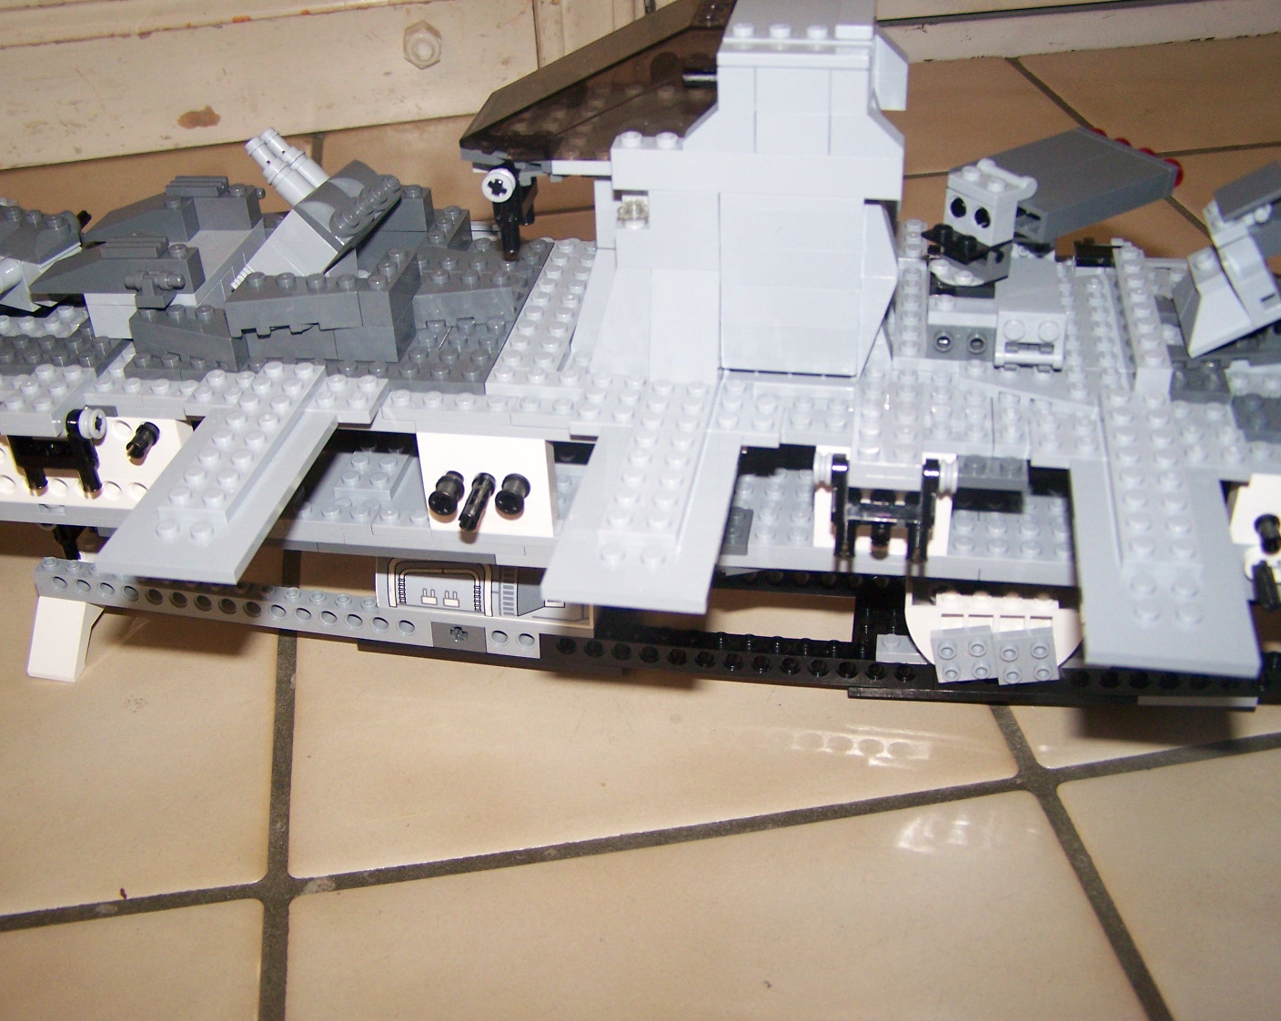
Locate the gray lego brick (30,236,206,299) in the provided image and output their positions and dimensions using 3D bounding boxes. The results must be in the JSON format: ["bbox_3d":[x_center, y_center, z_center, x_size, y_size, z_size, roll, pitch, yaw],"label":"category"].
[{"bbox_3d":[-0.138,-0.064,0.392,0.048,0.011,0.008,2,35,7],"label":"gray lego brick"}]

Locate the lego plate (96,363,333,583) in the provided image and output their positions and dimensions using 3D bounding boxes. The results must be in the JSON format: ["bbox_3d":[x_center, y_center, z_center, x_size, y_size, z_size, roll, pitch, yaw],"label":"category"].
[{"bbox_3d":[-0.091,-0.011,0.335,0.032,0.008,0.079,4,36,9],"label":"lego plate"}]

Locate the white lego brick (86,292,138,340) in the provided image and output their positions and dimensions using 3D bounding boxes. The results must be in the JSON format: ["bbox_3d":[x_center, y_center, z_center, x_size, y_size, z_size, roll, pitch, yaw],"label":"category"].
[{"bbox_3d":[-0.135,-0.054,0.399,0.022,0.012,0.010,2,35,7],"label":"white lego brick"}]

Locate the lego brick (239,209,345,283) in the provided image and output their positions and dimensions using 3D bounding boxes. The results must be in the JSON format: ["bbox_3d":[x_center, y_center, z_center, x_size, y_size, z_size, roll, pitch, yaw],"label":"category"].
[{"bbox_3d":[-0.090,-0.071,0.405,0.016,0.028,0.016,44,42,-11],"label":"lego brick"}]

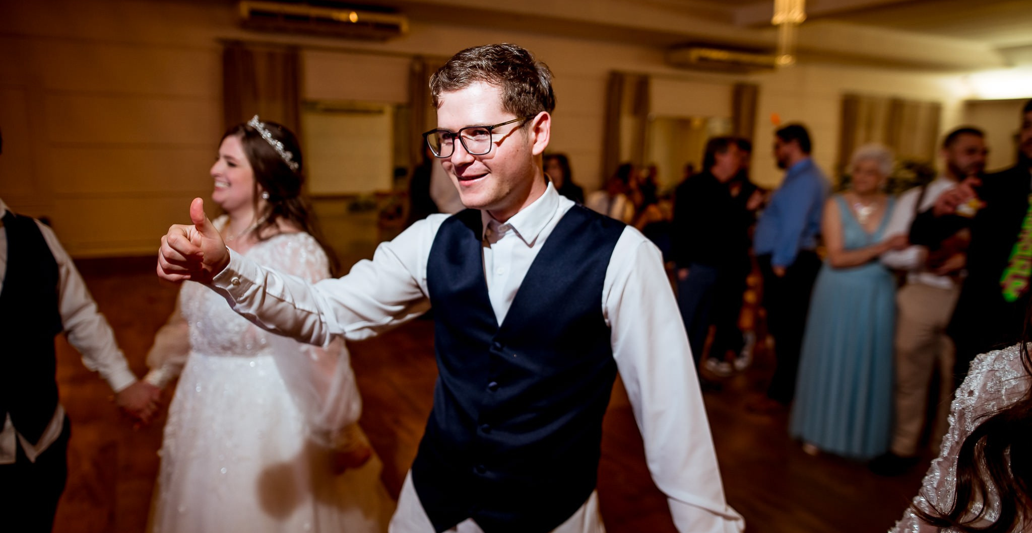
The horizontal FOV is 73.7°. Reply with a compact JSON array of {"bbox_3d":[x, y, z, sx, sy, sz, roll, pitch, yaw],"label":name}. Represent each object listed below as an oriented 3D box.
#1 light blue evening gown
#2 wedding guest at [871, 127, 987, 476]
[{"bbox_3d":[1.685,0.285,3.570,0.510,1.350,0.440,5,11,17],"label":"light blue evening gown"},{"bbox_3d":[2.070,0.160,3.460,0.560,1.710,0.420,4,11,12],"label":"wedding guest"}]

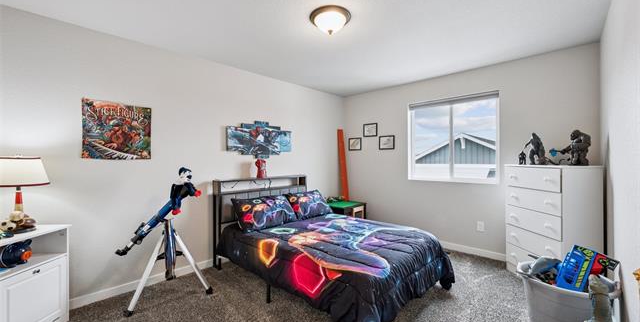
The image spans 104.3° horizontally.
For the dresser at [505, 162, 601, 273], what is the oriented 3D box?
[{"bbox_3d":[2.298,0.655,2.503,0.385,1.195,0.660,0,1,-1],"label":"dresser"}]

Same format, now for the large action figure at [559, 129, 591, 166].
[{"bbox_3d":[2.329,-0.109,2.289,0.170,0.325,0.150,0,1,20],"label":"large action figure"}]

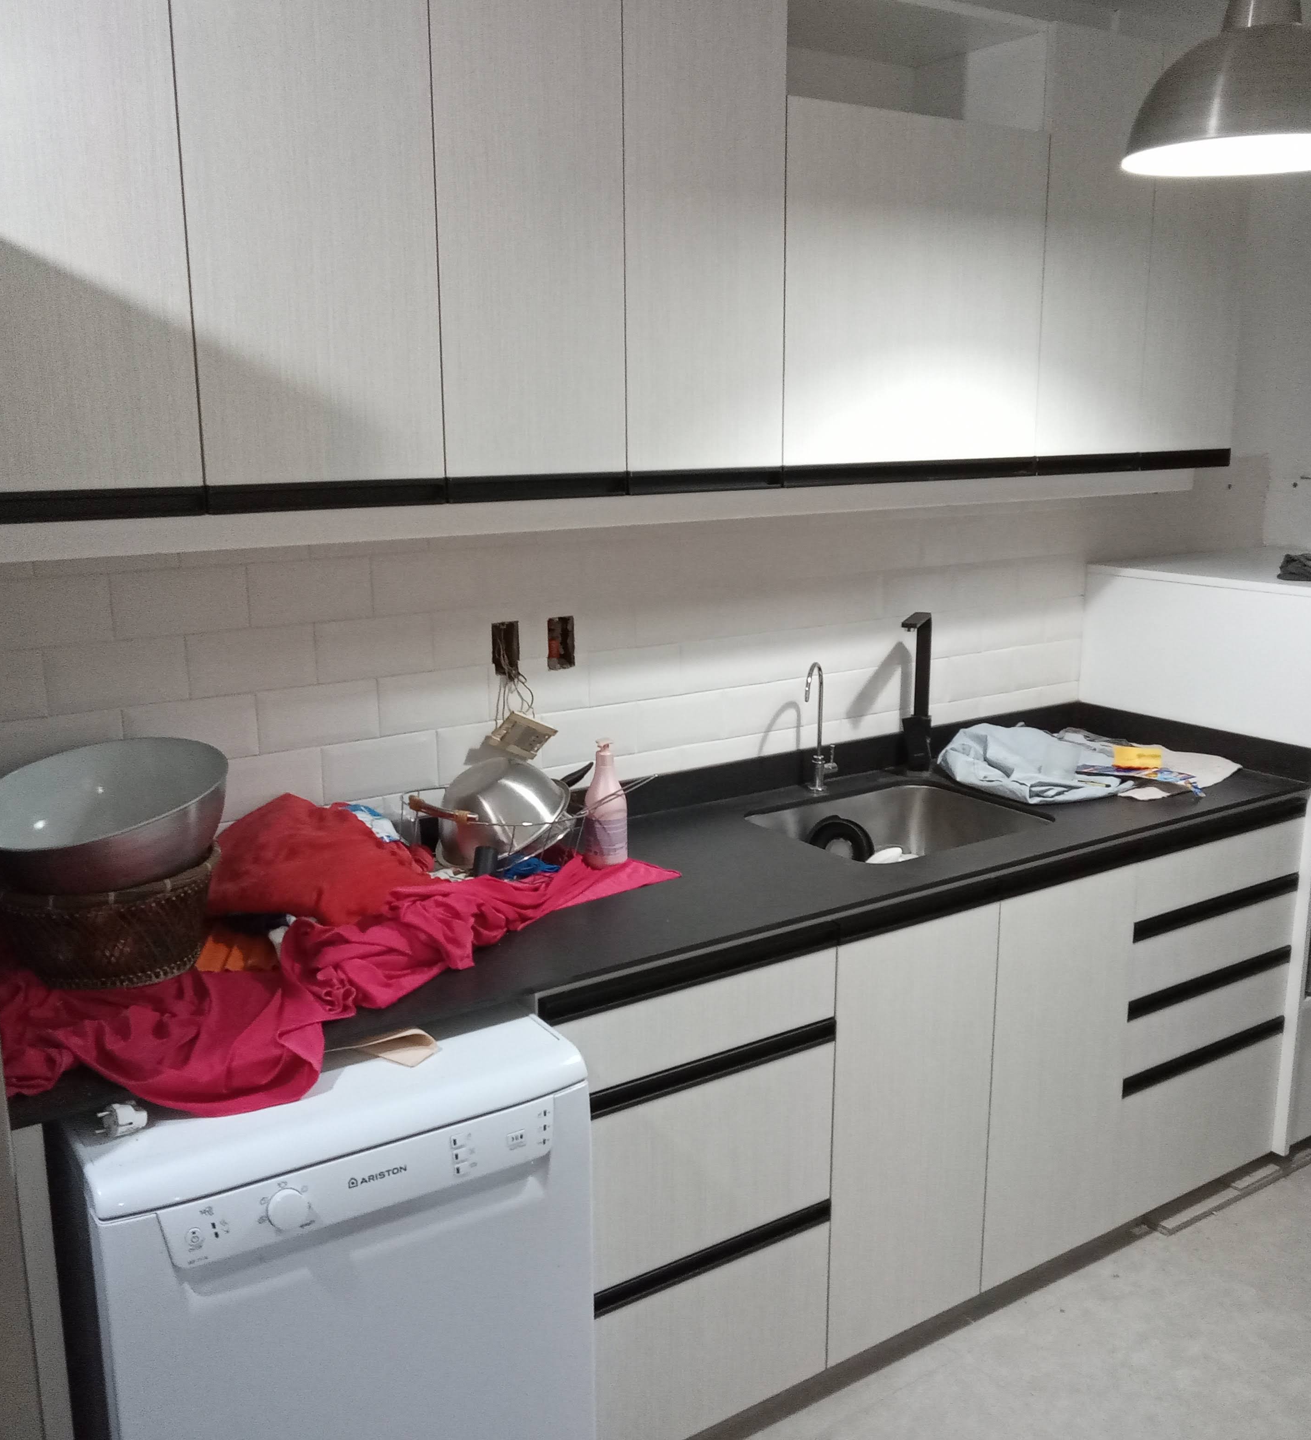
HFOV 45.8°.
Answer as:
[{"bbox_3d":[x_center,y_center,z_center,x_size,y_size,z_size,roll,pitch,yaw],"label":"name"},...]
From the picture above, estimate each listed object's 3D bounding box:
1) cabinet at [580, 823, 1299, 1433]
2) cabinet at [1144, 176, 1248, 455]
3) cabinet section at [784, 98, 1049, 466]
[{"bbox_3d":[0.405,0.631,2.901,1.816,0.843,0.564,-9,15,-35],"label":"cabinet"},{"bbox_3d":[0.960,-0.917,3.140,0.295,0.753,0.328,-9,15,-35],"label":"cabinet"},{"bbox_3d":[0.352,-0.726,2.677,0.597,0.550,0.310,-9,14,-35],"label":"cabinet section"}]

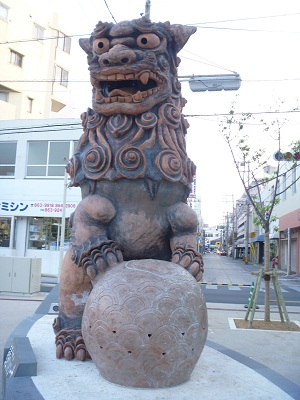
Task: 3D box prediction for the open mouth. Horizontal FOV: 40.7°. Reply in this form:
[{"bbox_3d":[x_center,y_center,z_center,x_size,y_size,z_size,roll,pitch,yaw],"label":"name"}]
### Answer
[{"bbox_3d":[-0.333,-1.677,5.976,0.950,0.420,0.420,0,-7,23],"label":"open mouth"}]

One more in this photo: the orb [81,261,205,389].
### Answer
[{"bbox_3d":[-0.052,1.482,5.160,1.596,1.419,1.596,3,-6,0],"label":"orb"}]

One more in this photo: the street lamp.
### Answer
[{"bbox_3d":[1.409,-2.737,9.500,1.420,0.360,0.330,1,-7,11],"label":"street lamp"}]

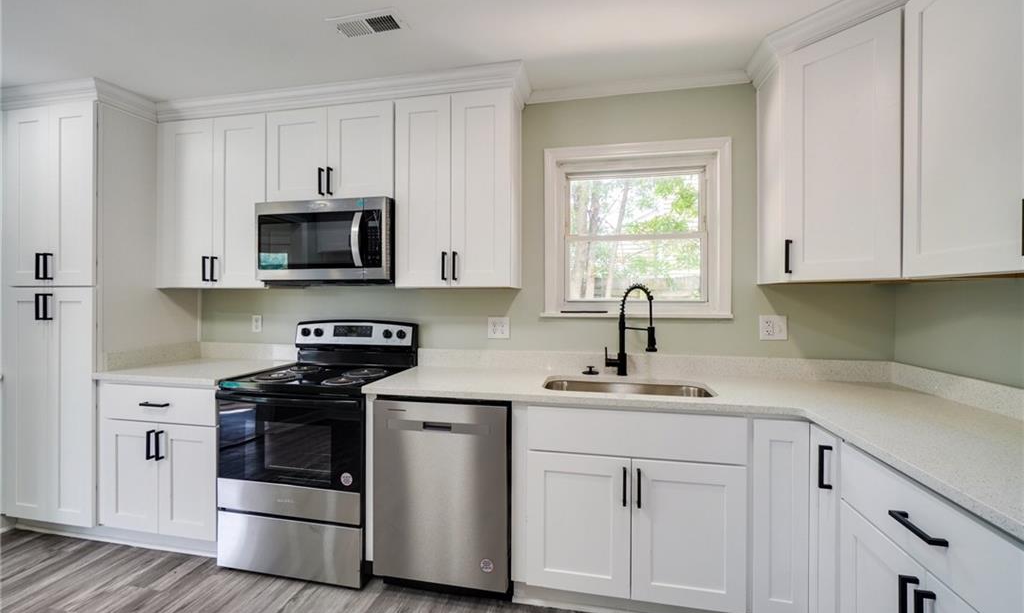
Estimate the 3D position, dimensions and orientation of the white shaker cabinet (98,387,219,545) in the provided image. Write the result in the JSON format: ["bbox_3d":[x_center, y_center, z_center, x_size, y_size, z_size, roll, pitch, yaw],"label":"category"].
[{"bbox_3d":[-1.725,0.773,2.447,0.731,0.750,0.621,0,1,12],"label":"white shaker cabinet"}]

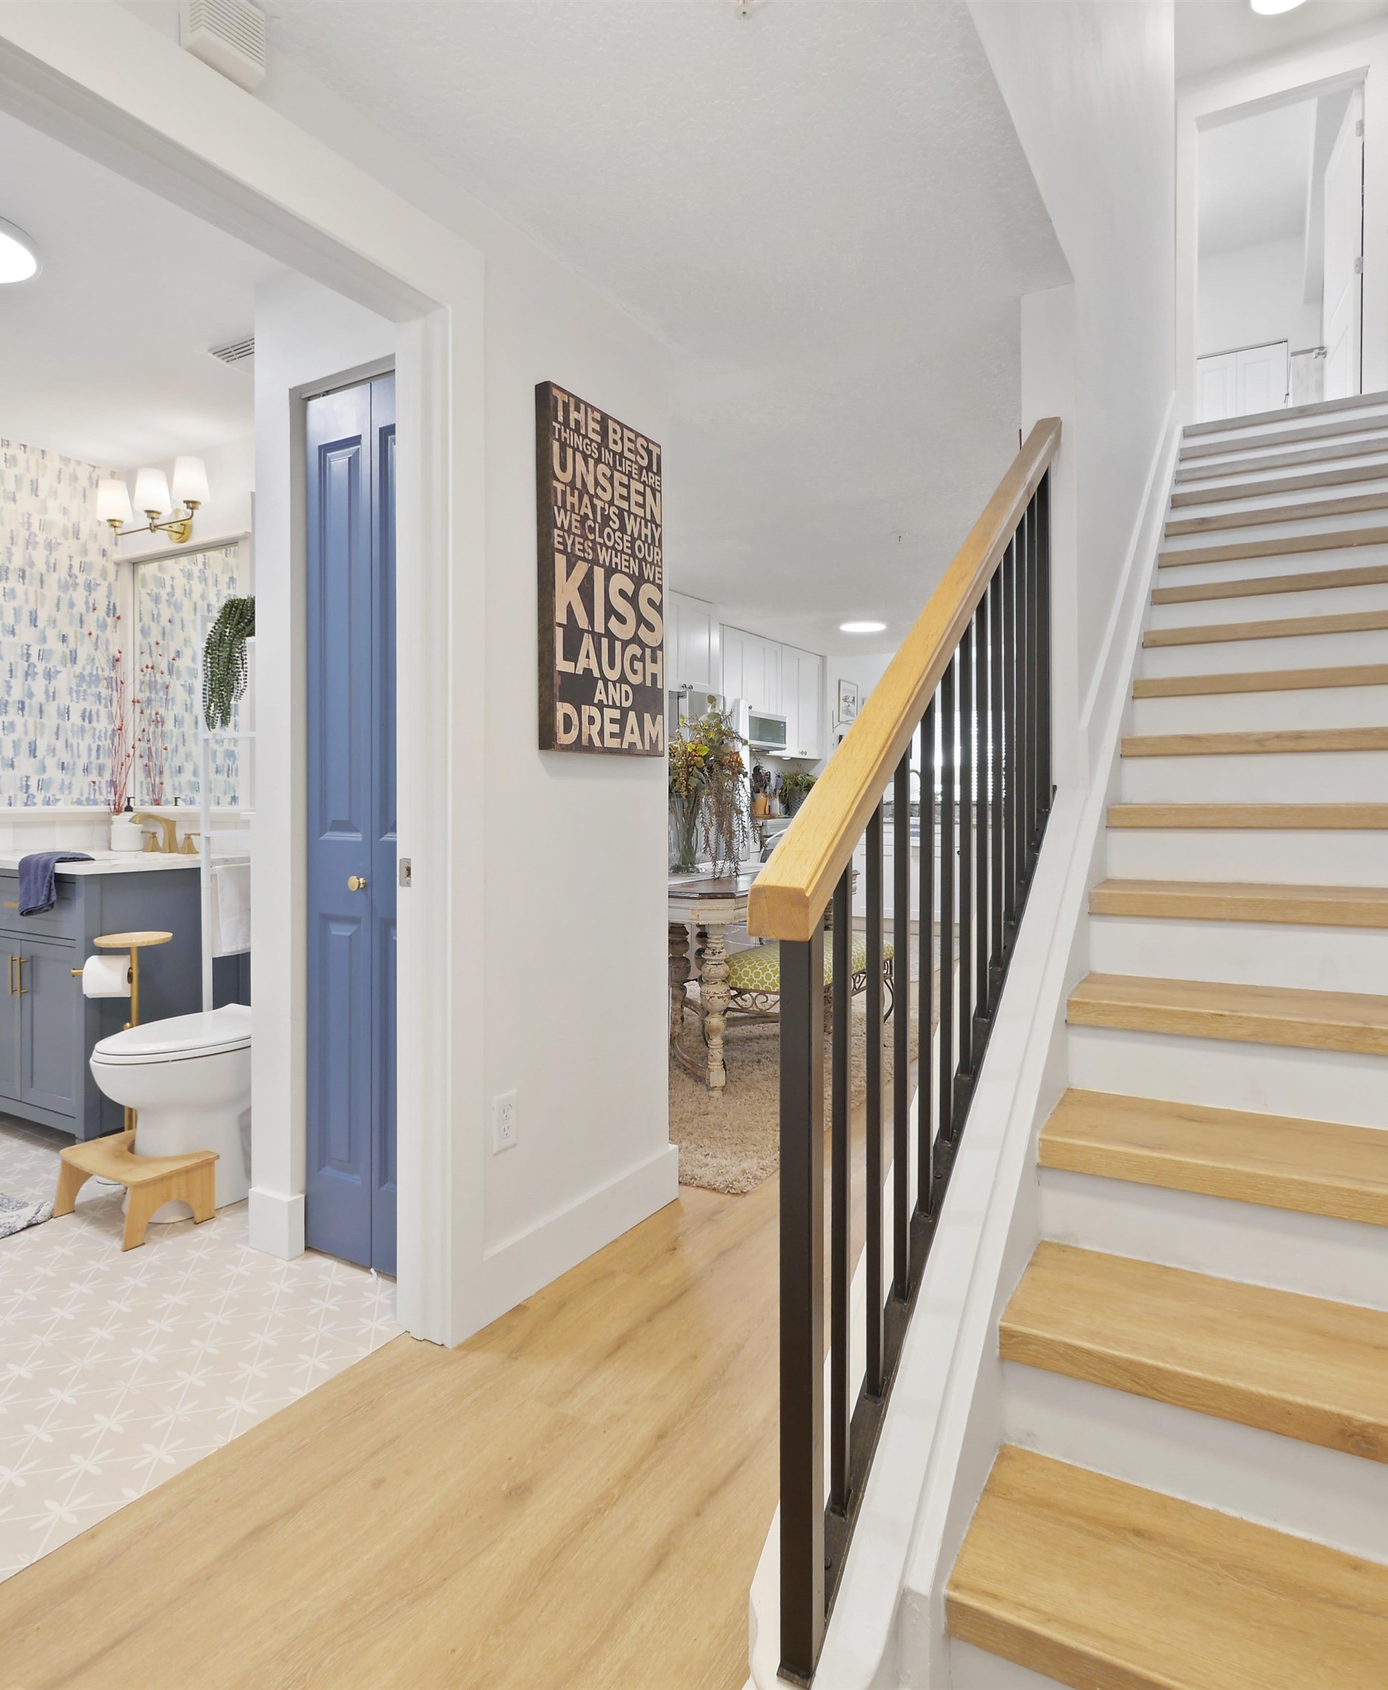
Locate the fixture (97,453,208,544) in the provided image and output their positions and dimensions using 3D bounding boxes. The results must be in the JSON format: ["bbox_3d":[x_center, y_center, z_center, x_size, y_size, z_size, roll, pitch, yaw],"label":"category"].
[{"bbox_3d":[-1.966,-1.252,3.343,0.610,0.250,0.180,1,2,30],"label":"fixture"}]

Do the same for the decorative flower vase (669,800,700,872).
[{"bbox_3d":[-0.040,-0.037,4.270,0.150,0.350,0.150,0,2,0],"label":"decorative flower vase"}]

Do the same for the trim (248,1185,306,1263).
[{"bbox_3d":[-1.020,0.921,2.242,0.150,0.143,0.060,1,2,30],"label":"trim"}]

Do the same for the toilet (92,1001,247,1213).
[{"bbox_3d":[-1.353,0.602,2.672,0.400,0.750,0.770,1,2,30],"label":"toilet"}]

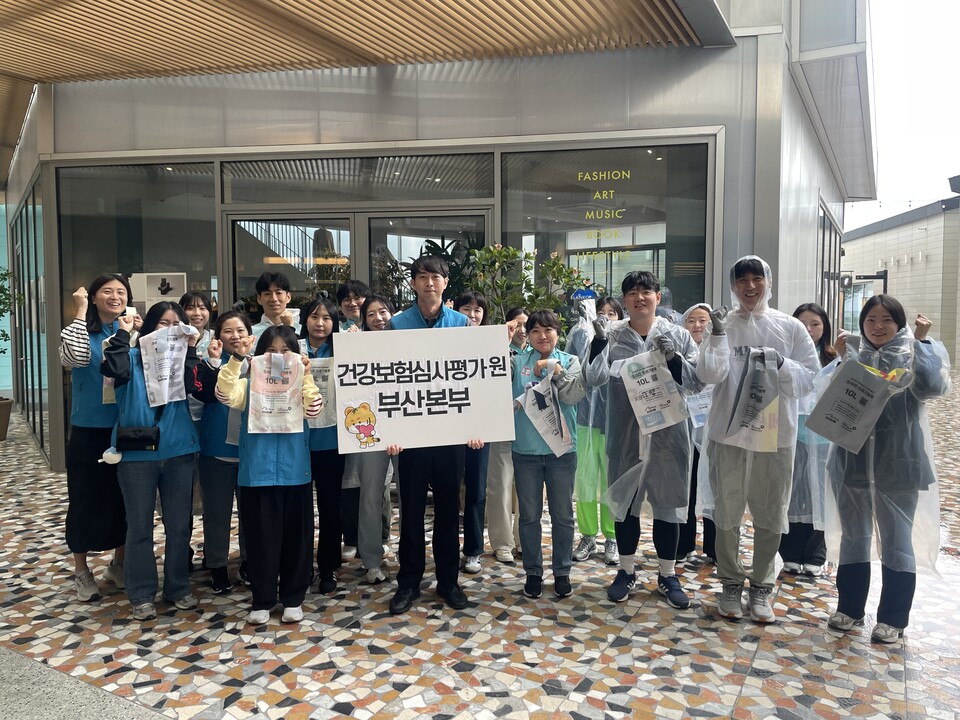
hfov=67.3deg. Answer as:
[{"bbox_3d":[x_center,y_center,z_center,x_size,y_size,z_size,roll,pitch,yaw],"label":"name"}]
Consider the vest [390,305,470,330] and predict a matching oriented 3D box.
[{"bbox_3d":[-0.255,0.028,3.718,0.450,0.640,0.270,0,3,0],"label":"vest"}]

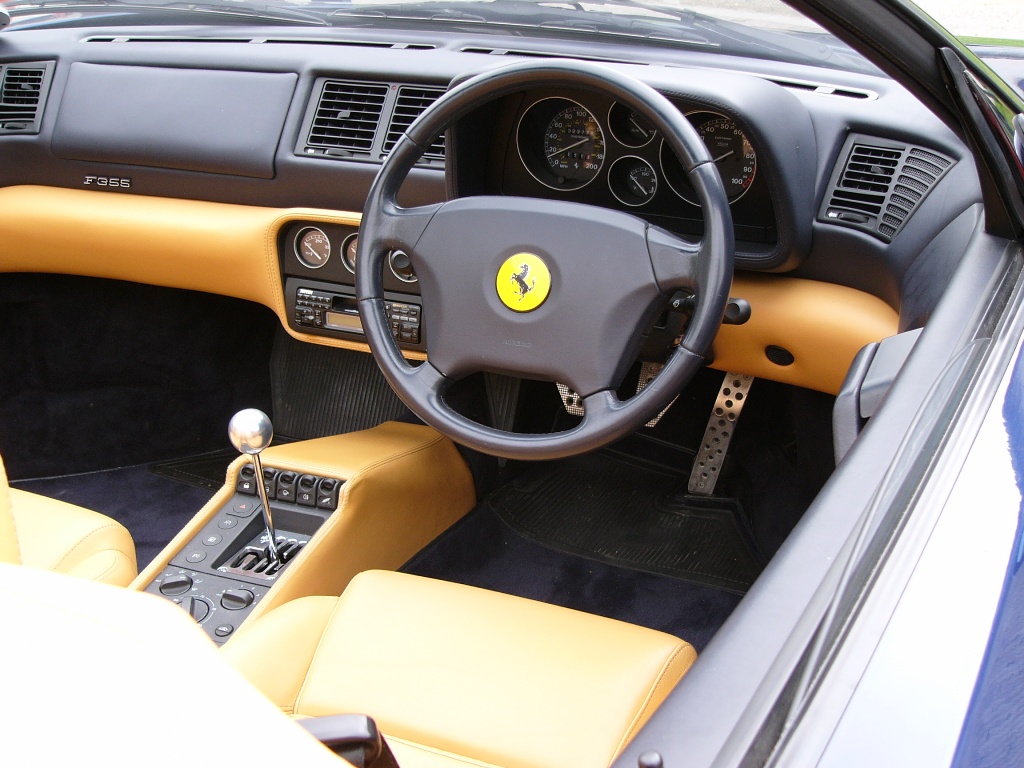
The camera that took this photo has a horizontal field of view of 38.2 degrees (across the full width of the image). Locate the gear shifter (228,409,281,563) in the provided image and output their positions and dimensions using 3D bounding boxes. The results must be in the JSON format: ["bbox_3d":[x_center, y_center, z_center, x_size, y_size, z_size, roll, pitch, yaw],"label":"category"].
[{"bbox_3d":[-0.273,0.115,1.614,0.048,0.193,0.048,8,31,23],"label":"gear shifter"}]

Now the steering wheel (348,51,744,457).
[{"bbox_3d":[0.029,-0.116,1.411,0.380,0.380,0.085,10,0,22],"label":"steering wheel"}]

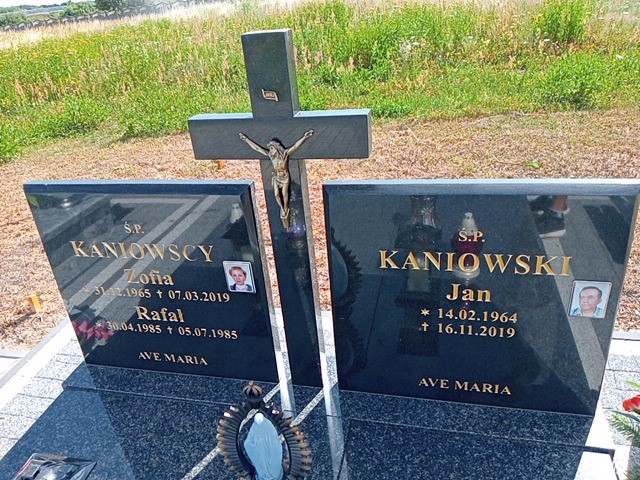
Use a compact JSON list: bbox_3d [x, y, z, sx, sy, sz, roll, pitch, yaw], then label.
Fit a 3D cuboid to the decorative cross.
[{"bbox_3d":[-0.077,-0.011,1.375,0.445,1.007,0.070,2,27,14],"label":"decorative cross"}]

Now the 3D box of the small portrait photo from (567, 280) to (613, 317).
[{"bbox_3d":[0.646,0.146,1.236,0.081,0.100,0.010,2,27,14],"label":"small portrait photo"}]

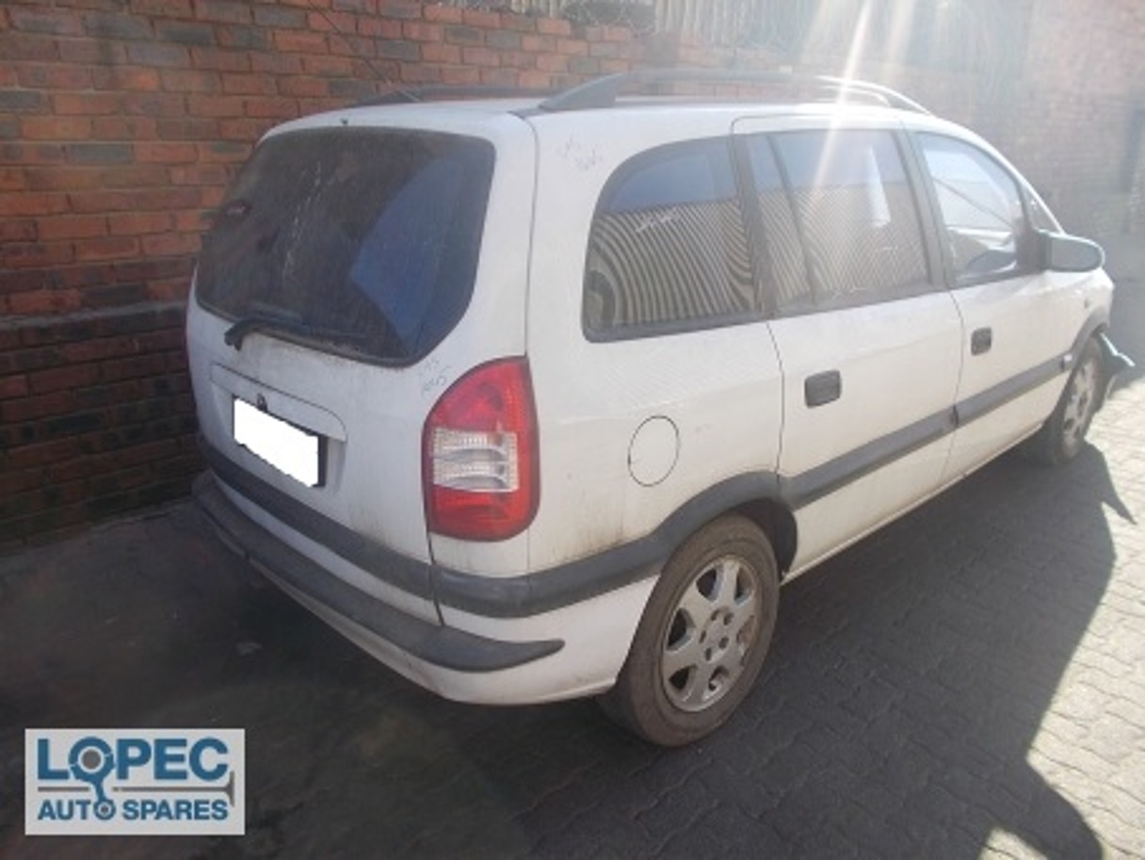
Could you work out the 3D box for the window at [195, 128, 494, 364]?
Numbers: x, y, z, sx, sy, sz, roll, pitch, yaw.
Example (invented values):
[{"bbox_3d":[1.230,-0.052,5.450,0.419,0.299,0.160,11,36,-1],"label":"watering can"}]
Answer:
[{"bbox_3d":[-0.633,-0.485,2.135,1.240,0.540,0.100,17,-1,44],"label":"window"}]

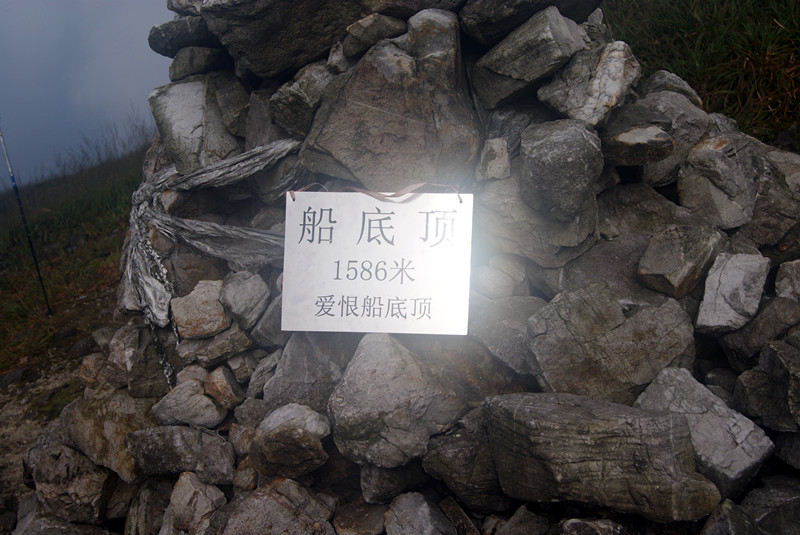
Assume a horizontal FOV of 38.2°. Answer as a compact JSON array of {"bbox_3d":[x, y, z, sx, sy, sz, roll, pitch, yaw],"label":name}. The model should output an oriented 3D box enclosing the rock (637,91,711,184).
[{"bbox_3d":[0.688,-0.328,2.920,0.177,0.238,0.180,-3,9,-20],"label":"rock"}]

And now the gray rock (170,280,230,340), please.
[{"bbox_3d":[-0.442,0.093,2.550,0.125,0.130,0.115,3,8,15],"label":"gray rock"}]

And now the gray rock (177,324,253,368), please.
[{"bbox_3d":[-0.420,0.179,2.620,0.170,0.099,0.130,2,7,0],"label":"gray rock"}]

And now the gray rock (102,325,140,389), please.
[{"bbox_3d":[-0.654,0.208,2.720,0.074,0.140,0.110,0,8,0],"label":"gray rock"}]

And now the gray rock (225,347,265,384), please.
[{"bbox_3d":[-0.338,0.215,2.510,0.085,0.075,0.080,2,8,5],"label":"gray rock"}]

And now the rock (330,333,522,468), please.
[{"bbox_3d":[0.052,0.279,2.440,0.370,0.270,0.270,1,8,0],"label":"rock"}]

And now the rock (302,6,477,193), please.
[{"bbox_3d":[-0.019,-0.387,2.700,0.404,0.408,0.260,0,8,0],"label":"rock"}]

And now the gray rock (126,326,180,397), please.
[{"bbox_3d":[-0.565,0.217,2.640,0.125,0.155,0.135,0,10,0],"label":"gray rock"}]

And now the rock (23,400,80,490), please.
[{"bbox_3d":[-0.789,0.403,2.620,0.143,0.201,0.160,2,7,0],"label":"rock"}]

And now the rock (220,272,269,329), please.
[{"bbox_3d":[-0.344,0.073,2.560,0.107,0.128,0.105,0,10,0],"label":"rock"}]

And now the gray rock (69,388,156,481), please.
[{"bbox_3d":[-0.646,0.372,2.580,0.200,0.200,0.170,5,8,25],"label":"gray rock"}]

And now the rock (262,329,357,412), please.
[{"bbox_3d":[-0.200,0.225,2.580,0.212,0.207,0.150,2,7,0],"label":"rock"}]

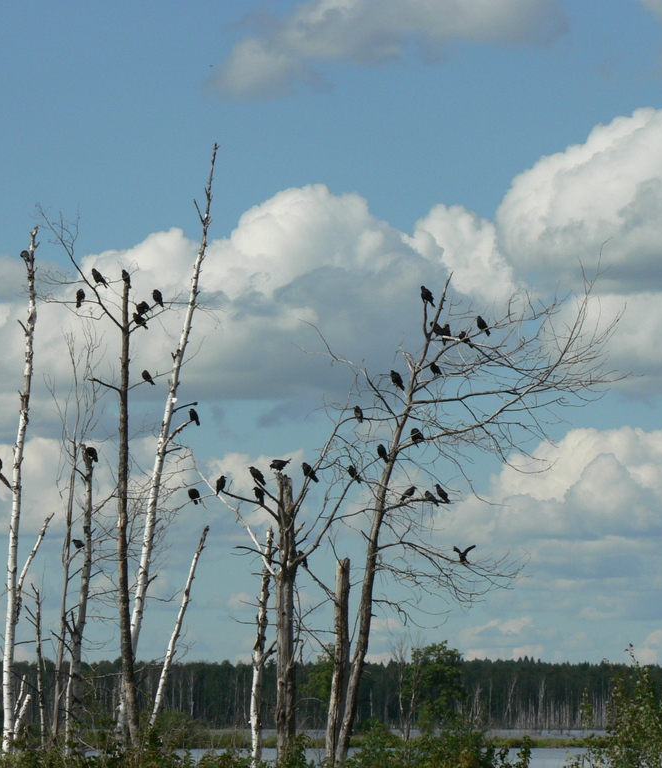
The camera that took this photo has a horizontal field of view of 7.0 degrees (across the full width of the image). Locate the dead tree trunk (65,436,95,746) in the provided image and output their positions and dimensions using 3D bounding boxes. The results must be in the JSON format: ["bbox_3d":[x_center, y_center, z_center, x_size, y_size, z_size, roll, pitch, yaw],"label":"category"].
[{"bbox_3d":[-4.187,3.665,90.000,0.501,5.246,0.450,0,-4,0],"label":"dead tree trunk"}]

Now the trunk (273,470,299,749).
[{"bbox_3d":[-0.719,3.785,87.000,0.420,4.715,0.400,0,-4,0],"label":"trunk"}]

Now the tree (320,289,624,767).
[{"bbox_3d":[2.238,2.227,87.001,4.751,7.953,4.000,0,-4,0],"label":"tree"}]

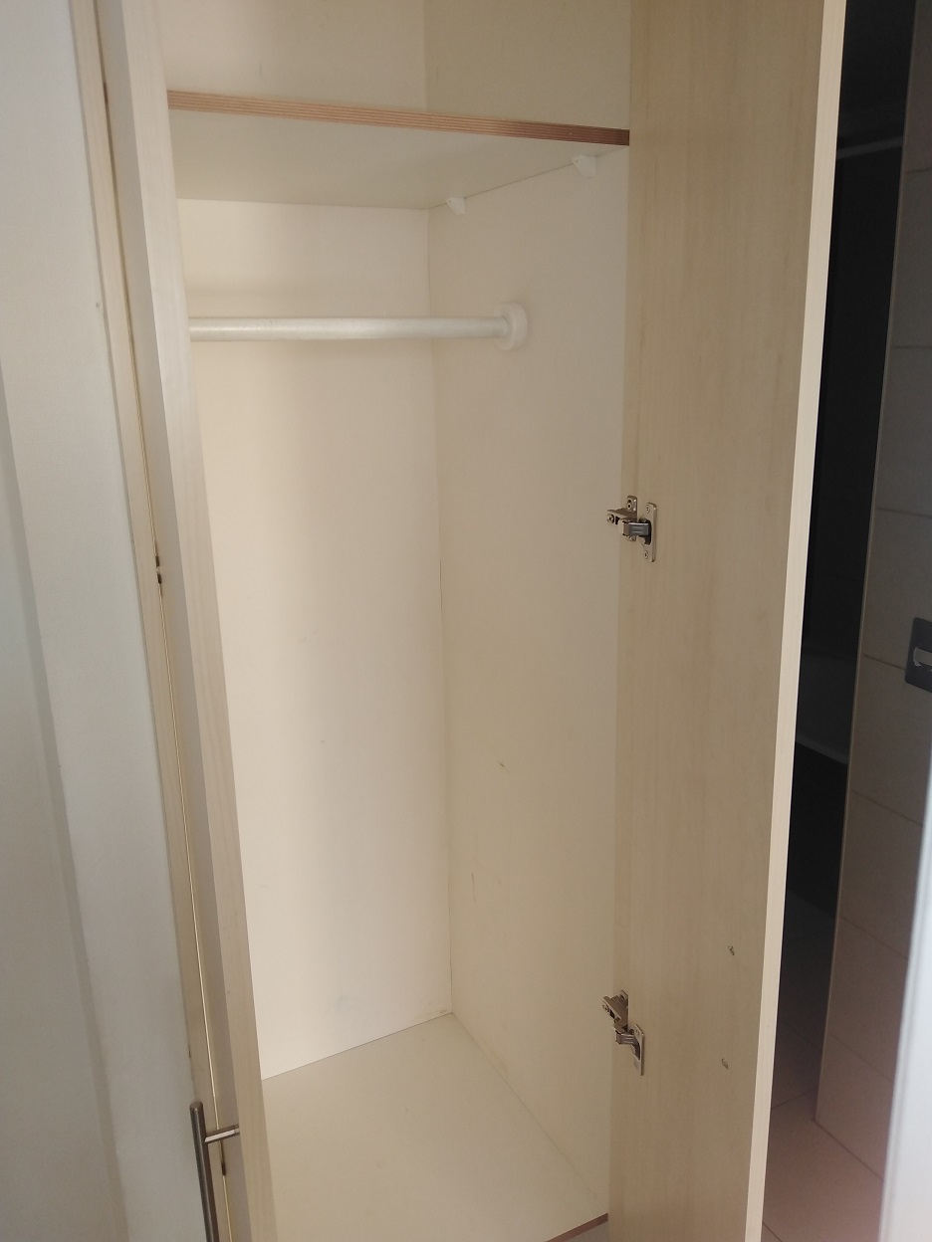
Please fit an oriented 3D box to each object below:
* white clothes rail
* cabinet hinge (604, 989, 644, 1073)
[{"bbox_3d":[-0.173,-0.361,1.151,0.545,0.058,0.058,-9,16,-26],"label":"white clothes rail"},{"bbox_3d":[0.211,0.540,1.234,0.044,0.064,0.106,-9,16,-26],"label":"cabinet hinge"}]

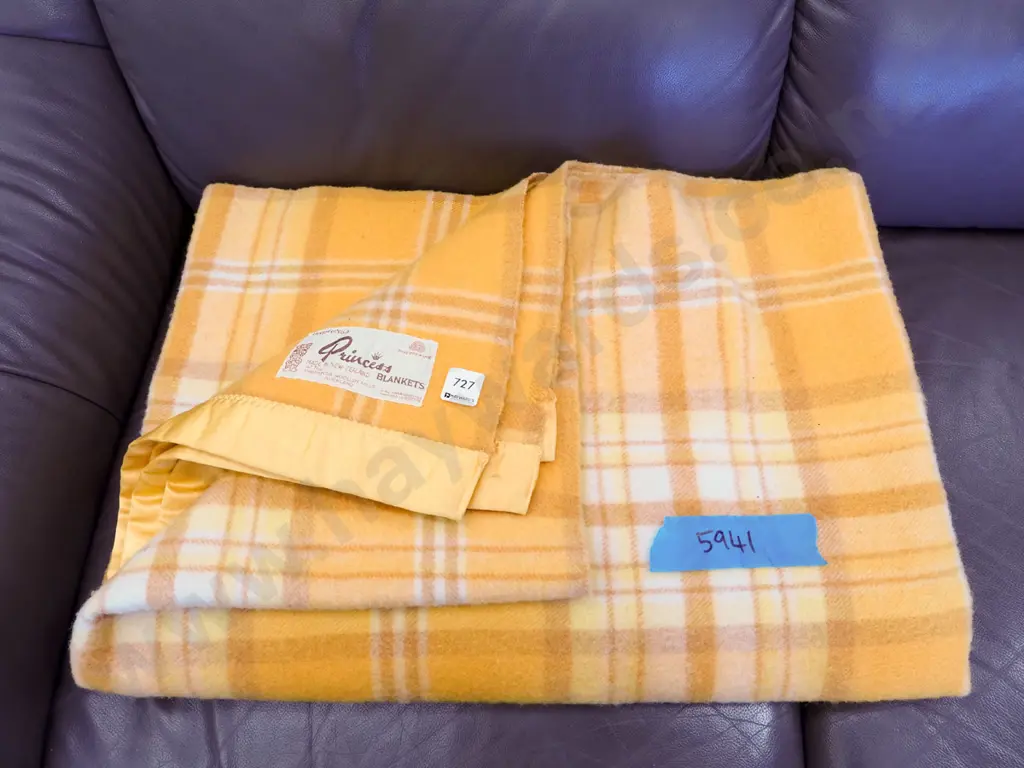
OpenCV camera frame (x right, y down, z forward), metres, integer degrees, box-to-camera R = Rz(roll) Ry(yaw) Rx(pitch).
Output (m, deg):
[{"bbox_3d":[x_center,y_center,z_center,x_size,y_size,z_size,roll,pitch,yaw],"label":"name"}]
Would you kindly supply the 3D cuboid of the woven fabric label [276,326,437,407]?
[{"bbox_3d":[-0.140,-0.022,0.772,0.142,0.012,0.072,9,60,12],"label":"woven fabric label"}]

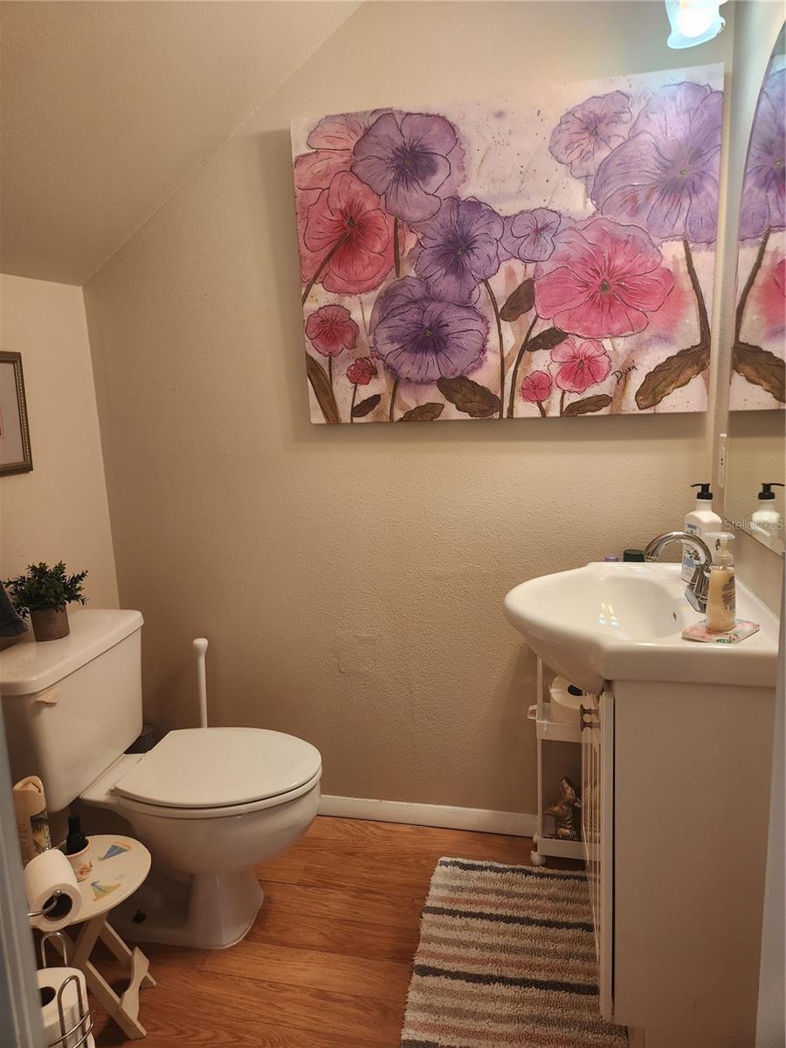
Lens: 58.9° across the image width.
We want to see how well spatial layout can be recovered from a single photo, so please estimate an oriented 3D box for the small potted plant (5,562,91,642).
[{"bbox_3d":[-0.882,0.192,1.762,0.200,0.185,0.180,-8,12,-27],"label":"small potted plant"}]

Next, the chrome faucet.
[{"bbox_3d":[0.582,0.083,1.399,0.155,0.146,0.160,0,11,13],"label":"chrome faucet"}]

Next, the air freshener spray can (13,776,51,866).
[{"bbox_3d":[-0.723,0.622,1.405,0.057,0.213,0.057,-5,11,-15],"label":"air freshener spray can"}]

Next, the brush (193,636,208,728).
[{"bbox_3d":[-0.579,0.636,2.110,0.110,0.615,0.110,0,11,13],"label":"brush"}]

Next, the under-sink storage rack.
[{"bbox_3d":[0.564,0.564,1.856,0.410,0.760,0.140,0,11,13],"label":"under-sink storage rack"}]

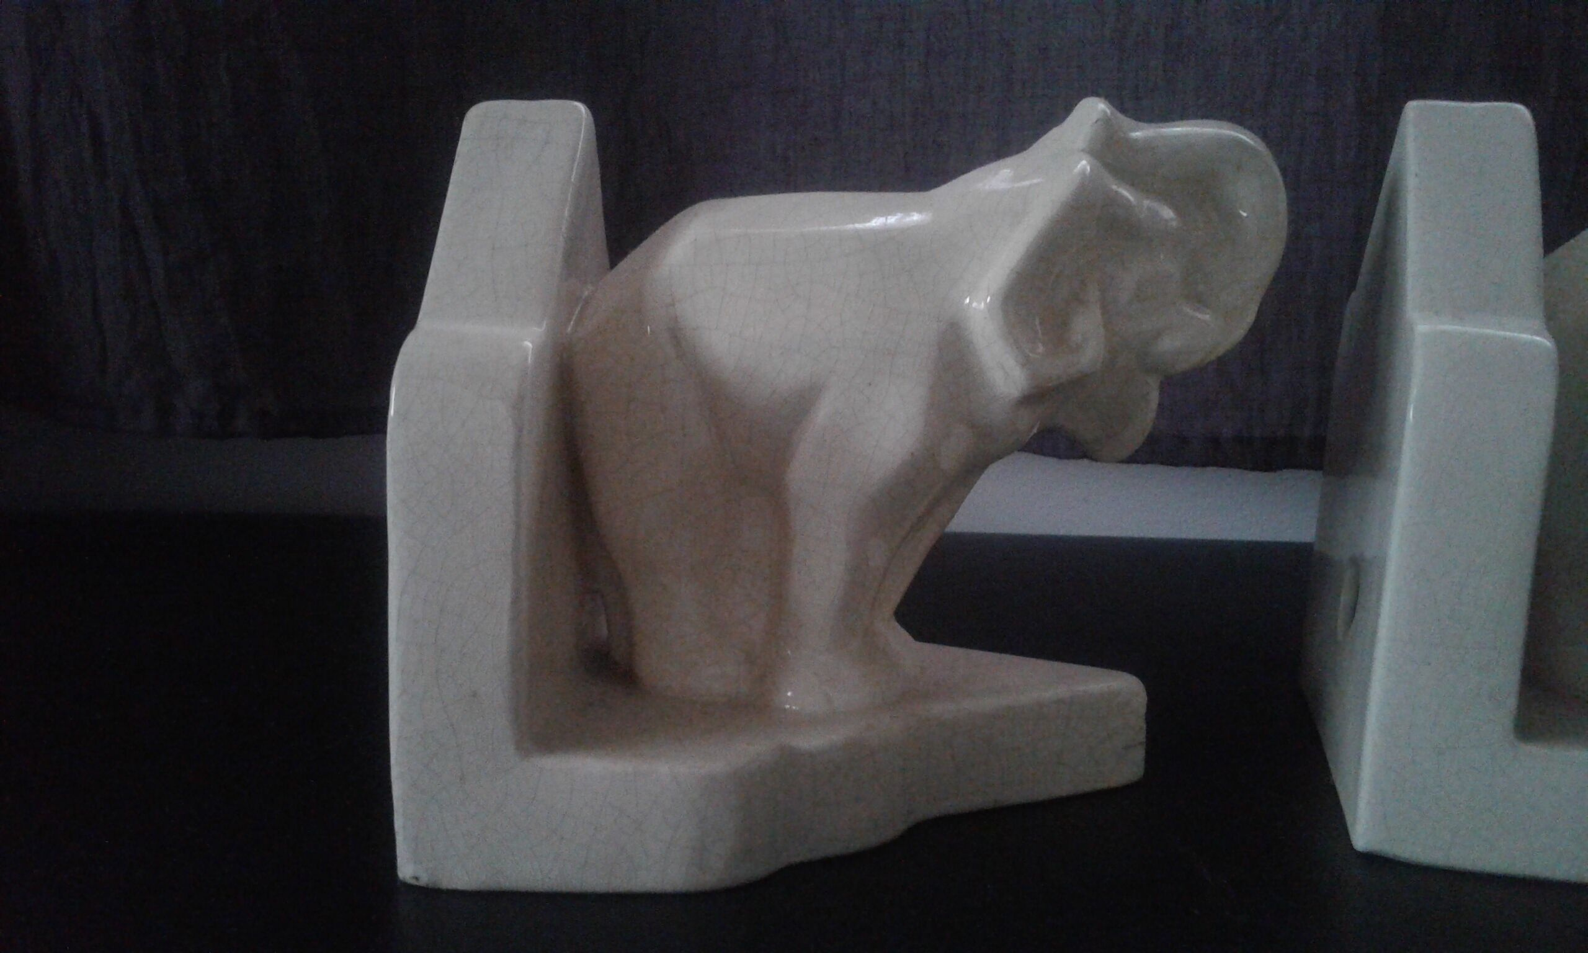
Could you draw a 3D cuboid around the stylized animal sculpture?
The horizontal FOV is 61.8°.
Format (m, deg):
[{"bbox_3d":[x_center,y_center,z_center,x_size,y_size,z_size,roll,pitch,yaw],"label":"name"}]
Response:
[{"bbox_3d":[0.028,-0.019,0.315,0.166,0.139,0.068,1,11,4],"label":"stylized animal sculpture"}]

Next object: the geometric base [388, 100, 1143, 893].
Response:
[{"bbox_3d":[0.004,-0.005,0.319,0.170,0.165,0.118,1,11,4],"label":"geometric base"}]

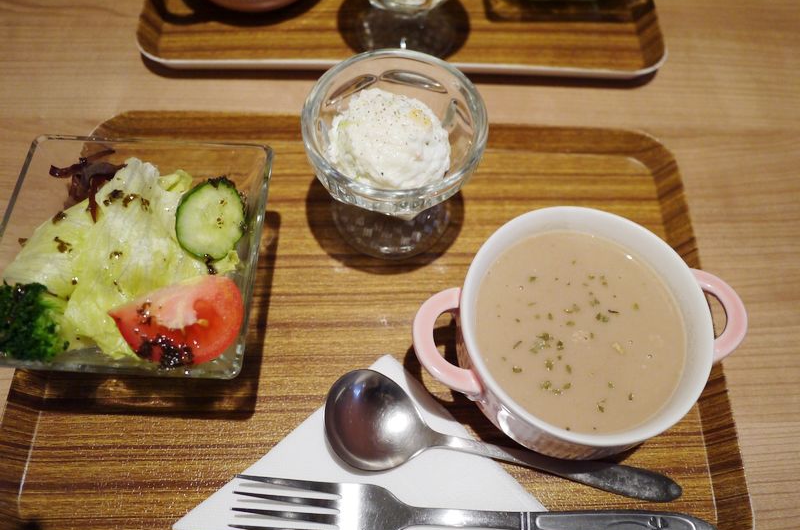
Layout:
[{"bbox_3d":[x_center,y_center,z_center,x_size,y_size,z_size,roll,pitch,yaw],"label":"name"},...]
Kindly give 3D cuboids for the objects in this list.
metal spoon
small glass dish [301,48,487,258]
[{"bbox_3d":[0.046,0.081,0.283,0.161,0.020,0.044,12,65,3],"label":"metal spoon"},{"bbox_3d":[-0.003,-0.048,0.315,0.082,0.072,0.082,1,65,-2],"label":"small glass dish"}]

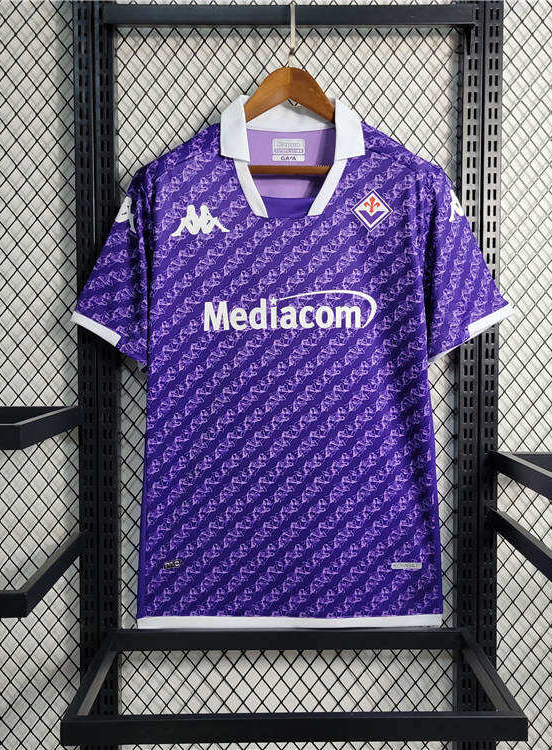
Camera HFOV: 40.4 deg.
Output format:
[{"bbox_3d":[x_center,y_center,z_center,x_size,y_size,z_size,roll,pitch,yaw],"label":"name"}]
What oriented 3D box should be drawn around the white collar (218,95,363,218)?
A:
[{"bbox_3d":[0.024,-0.320,1.100,0.210,0.178,0.115,0,2,-2],"label":"white collar"}]

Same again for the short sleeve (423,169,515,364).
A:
[{"bbox_3d":[0.283,-0.160,1.105,0.135,0.282,0.110,0,2,-2],"label":"short sleeve"}]

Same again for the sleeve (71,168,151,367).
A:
[{"bbox_3d":[-0.240,-0.158,1.105,0.125,0.283,0.110,0,2,-2],"label":"sleeve"}]

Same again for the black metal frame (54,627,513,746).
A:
[{"bbox_3d":[0.021,0.421,1.043,0.560,0.030,0.290,0,2,-2],"label":"black metal frame"}]

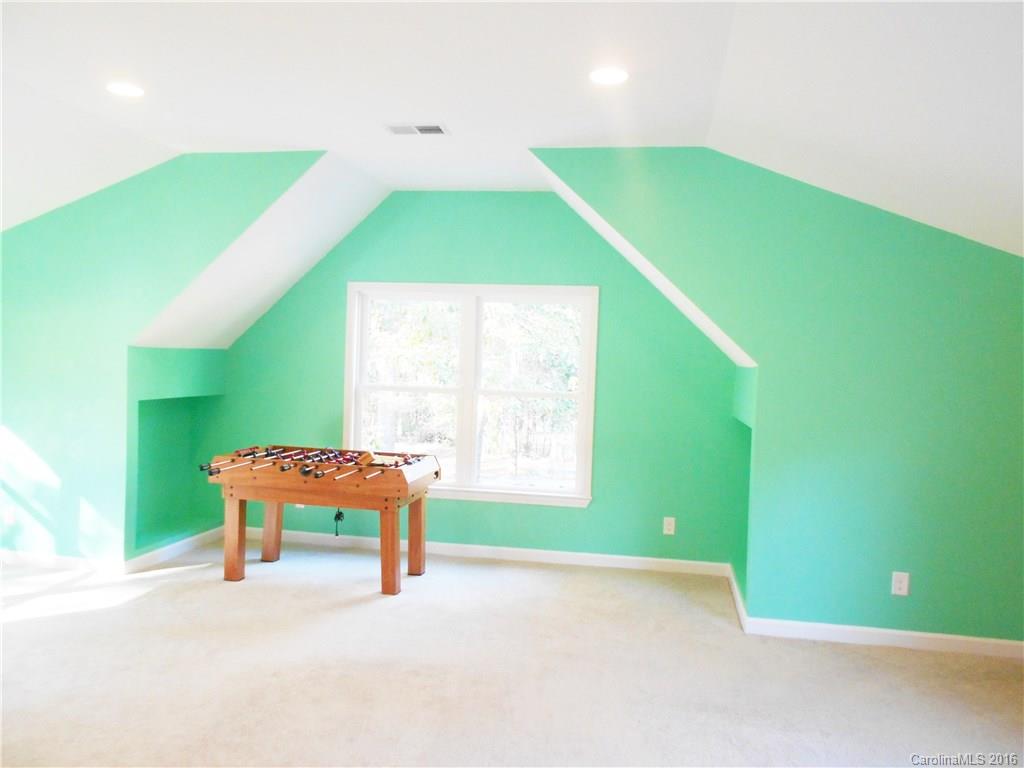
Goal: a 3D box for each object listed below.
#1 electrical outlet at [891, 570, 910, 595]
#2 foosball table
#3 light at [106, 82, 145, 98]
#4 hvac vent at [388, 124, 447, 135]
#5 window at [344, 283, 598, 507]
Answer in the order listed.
[{"bbox_3d":[1.886,0.970,3.727,0.073,0.115,0.010,2,2,11],"label":"electrical outlet"},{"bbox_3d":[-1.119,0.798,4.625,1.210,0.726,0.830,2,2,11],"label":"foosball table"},{"bbox_3d":[-1.665,-1.264,3.311,0.170,0.025,0.170,2,2,11],"label":"light"},{"bbox_3d":[-0.464,-1.237,3.766,0.285,0.020,0.160,2,2,11],"label":"hvac vent"},{"bbox_3d":[-0.307,0.056,5.204,1.740,1.450,0.110,2,2,11],"label":"window"}]

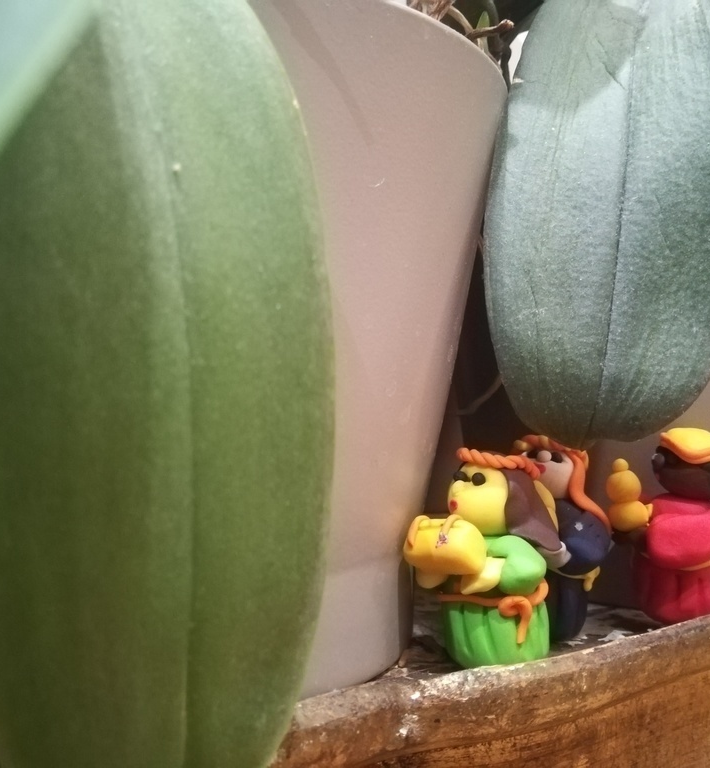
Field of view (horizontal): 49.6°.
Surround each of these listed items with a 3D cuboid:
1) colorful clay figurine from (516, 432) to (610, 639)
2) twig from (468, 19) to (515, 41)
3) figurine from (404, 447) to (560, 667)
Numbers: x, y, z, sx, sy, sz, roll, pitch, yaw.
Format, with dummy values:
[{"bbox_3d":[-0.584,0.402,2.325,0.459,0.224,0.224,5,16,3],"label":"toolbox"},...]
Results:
[{"bbox_3d":[0.047,0.036,0.184,0.030,0.047,0.027,2,1,26],"label":"colorful clay figurine"},{"bbox_3d":[0.028,-0.073,0.159,0.013,0.005,0.006,2,1,0],"label":"twig"},{"bbox_3d":[0.029,0.036,0.168,0.029,0.046,0.028,1,1,-30],"label":"figurine"}]

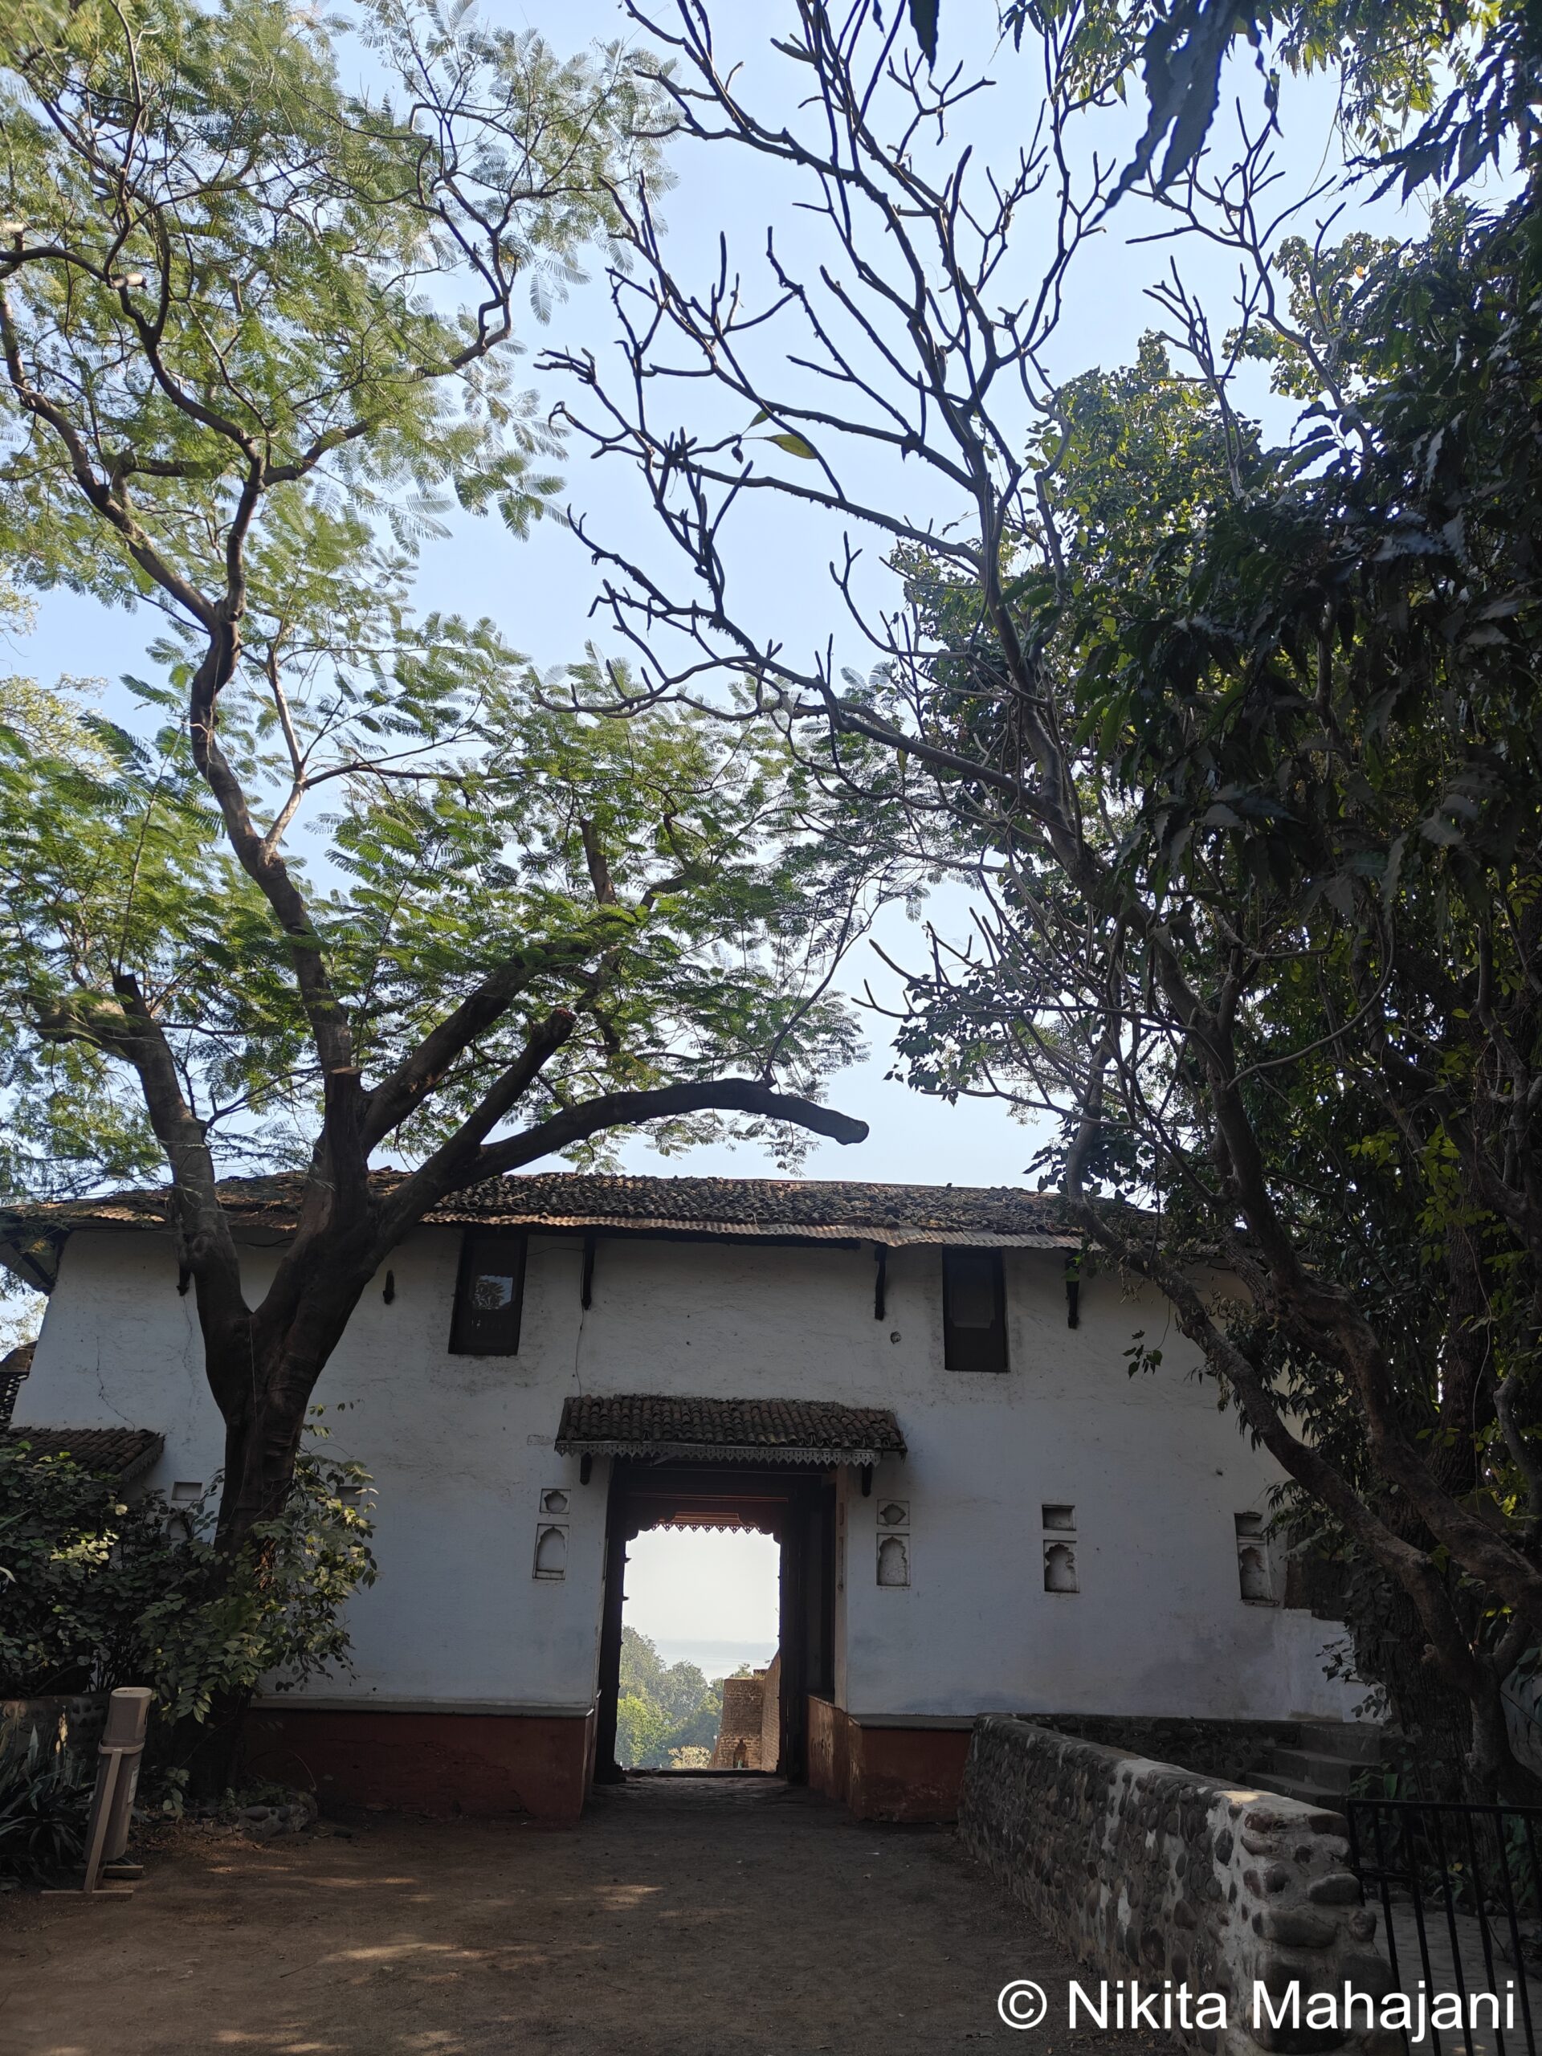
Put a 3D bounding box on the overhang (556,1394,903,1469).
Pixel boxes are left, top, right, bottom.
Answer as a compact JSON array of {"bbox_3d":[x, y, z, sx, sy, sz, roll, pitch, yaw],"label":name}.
[{"bbox_3d":[-0.384,4.013,14.156,3.391,0.653,0.720,3,-23,-3],"label":"overhang"}]

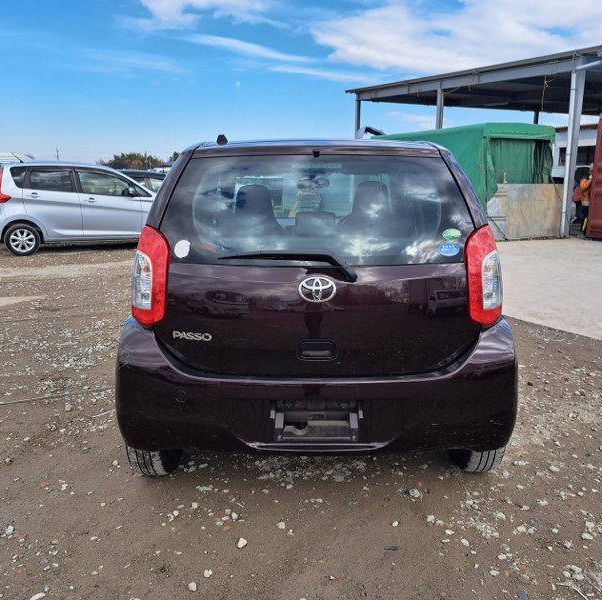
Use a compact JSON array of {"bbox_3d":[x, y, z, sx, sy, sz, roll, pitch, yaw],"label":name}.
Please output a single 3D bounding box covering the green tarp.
[{"bbox_3d":[3.845,-3.441,14.381,1.750,1.750,5.300,-4,13,-18],"label":"green tarp"}]

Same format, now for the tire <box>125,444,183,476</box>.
[{"bbox_3d":[-0.669,0.512,2.598,0.170,0.570,0.570,0,13,0],"label":"tire"}]

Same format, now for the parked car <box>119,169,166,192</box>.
[{"bbox_3d":[-3.850,-2.452,13.595,4.200,1.500,1.700,-4,13,-17],"label":"parked car"}]

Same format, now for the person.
[{"bbox_3d":[6.737,-2.400,13.094,0.500,1.650,0.500,0,13,0],"label":"person"}]

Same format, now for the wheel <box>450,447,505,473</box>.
[{"bbox_3d":[0.796,0.512,2.598,0.170,0.570,0.570,0,13,0],"label":"wheel"}]

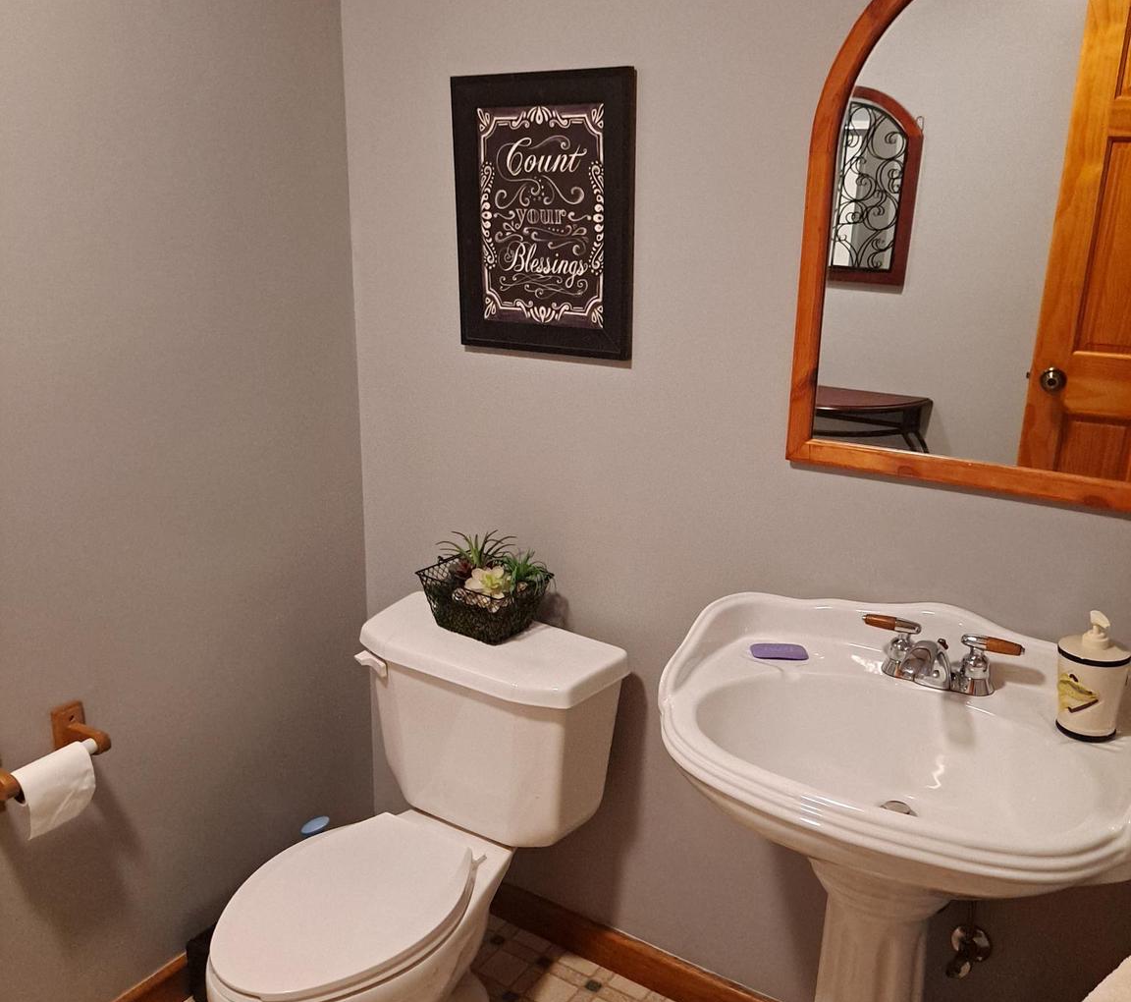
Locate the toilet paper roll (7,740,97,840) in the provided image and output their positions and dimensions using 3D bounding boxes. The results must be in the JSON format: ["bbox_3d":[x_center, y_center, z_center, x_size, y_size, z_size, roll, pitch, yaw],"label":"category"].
[{"bbox_3d":[-0.808,0.454,1.720,0.055,0.132,0.117,11,20,32],"label":"toilet paper roll"}]

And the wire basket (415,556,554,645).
[{"bbox_3d":[-0.158,0.188,2.048,0.220,0.107,0.141,11,20,32],"label":"wire basket"}]

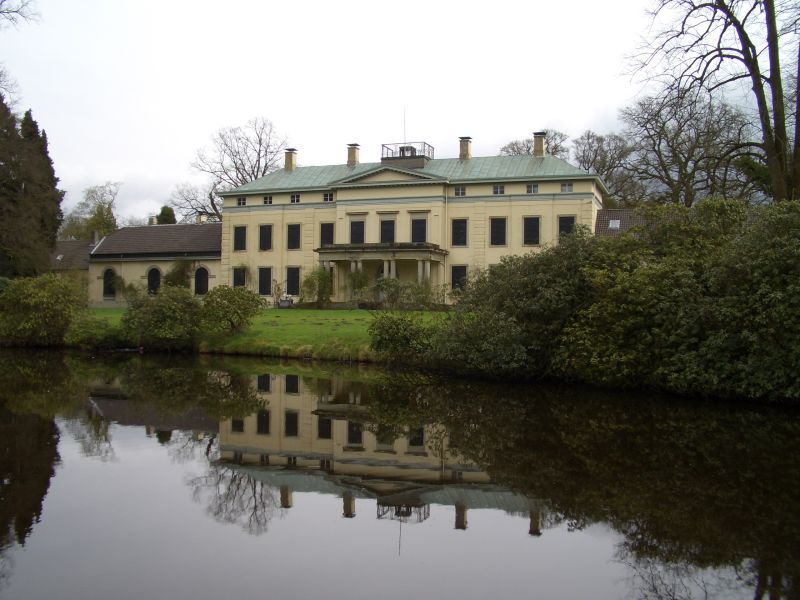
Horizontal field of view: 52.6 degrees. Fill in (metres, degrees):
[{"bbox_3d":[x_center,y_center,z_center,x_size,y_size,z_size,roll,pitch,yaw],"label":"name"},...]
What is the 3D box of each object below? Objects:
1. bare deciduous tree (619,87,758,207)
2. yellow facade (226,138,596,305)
[{"bbox_3d":[31.603,-10.933,88.000,15.500,24.500,15.000,0,-1,21],"label":"bare deciduous tree"},{"bbox_3d":[-0.036,-7.399,78.153,38.056,16.330,10.295,0,-1,21],"label":"yellow facade"}]

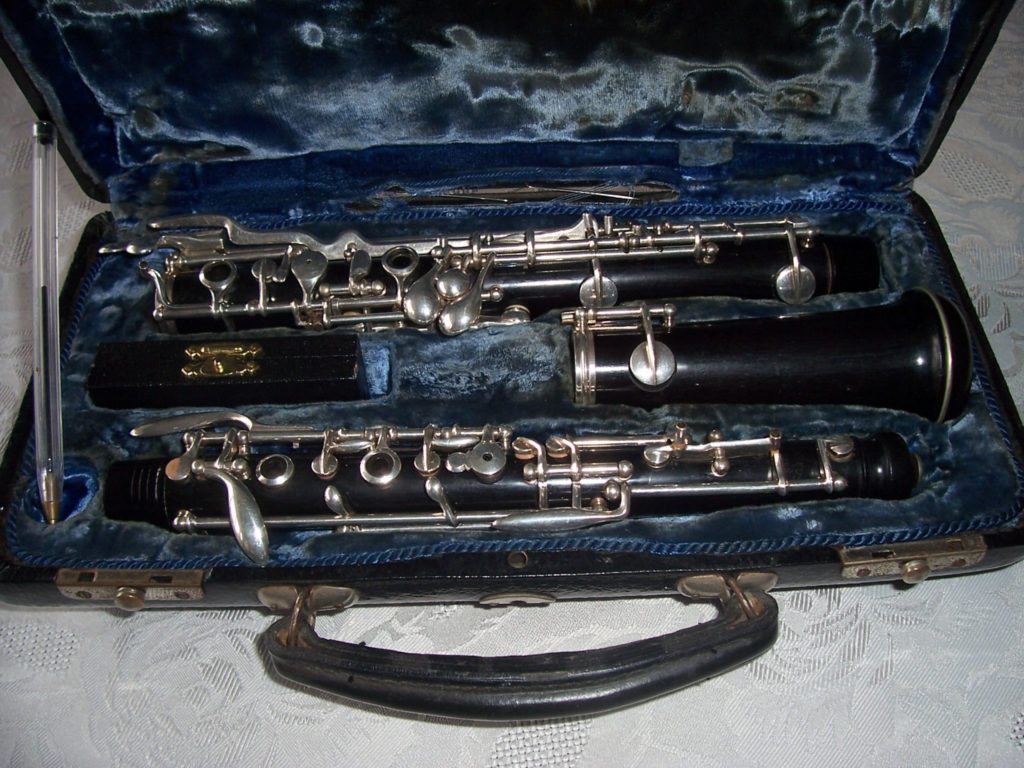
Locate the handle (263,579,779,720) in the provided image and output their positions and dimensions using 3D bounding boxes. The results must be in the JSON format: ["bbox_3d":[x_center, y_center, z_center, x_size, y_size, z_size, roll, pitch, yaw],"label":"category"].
[{"bbox_3d":[0.003,0.075,0.283,0.145,0.018,0.035,-1,51,0],"label":"handle"}]

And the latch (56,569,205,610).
[{"bbox_3d":[-0.107,0.059,0.284,0.041,0.009,0.010,-1,51,0],"label":"latch"}]

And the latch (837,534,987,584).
[{"bbox_3d":[0.114,0.051,0.286,0.041,0.009,0.010,-3,51,-2],"label":"latch"}]

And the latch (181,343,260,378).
[{"bbox_3d":[-0.096,-0.009,0.332,0.025,0.004,0.014,-1,51,0],"label":"latch"}]

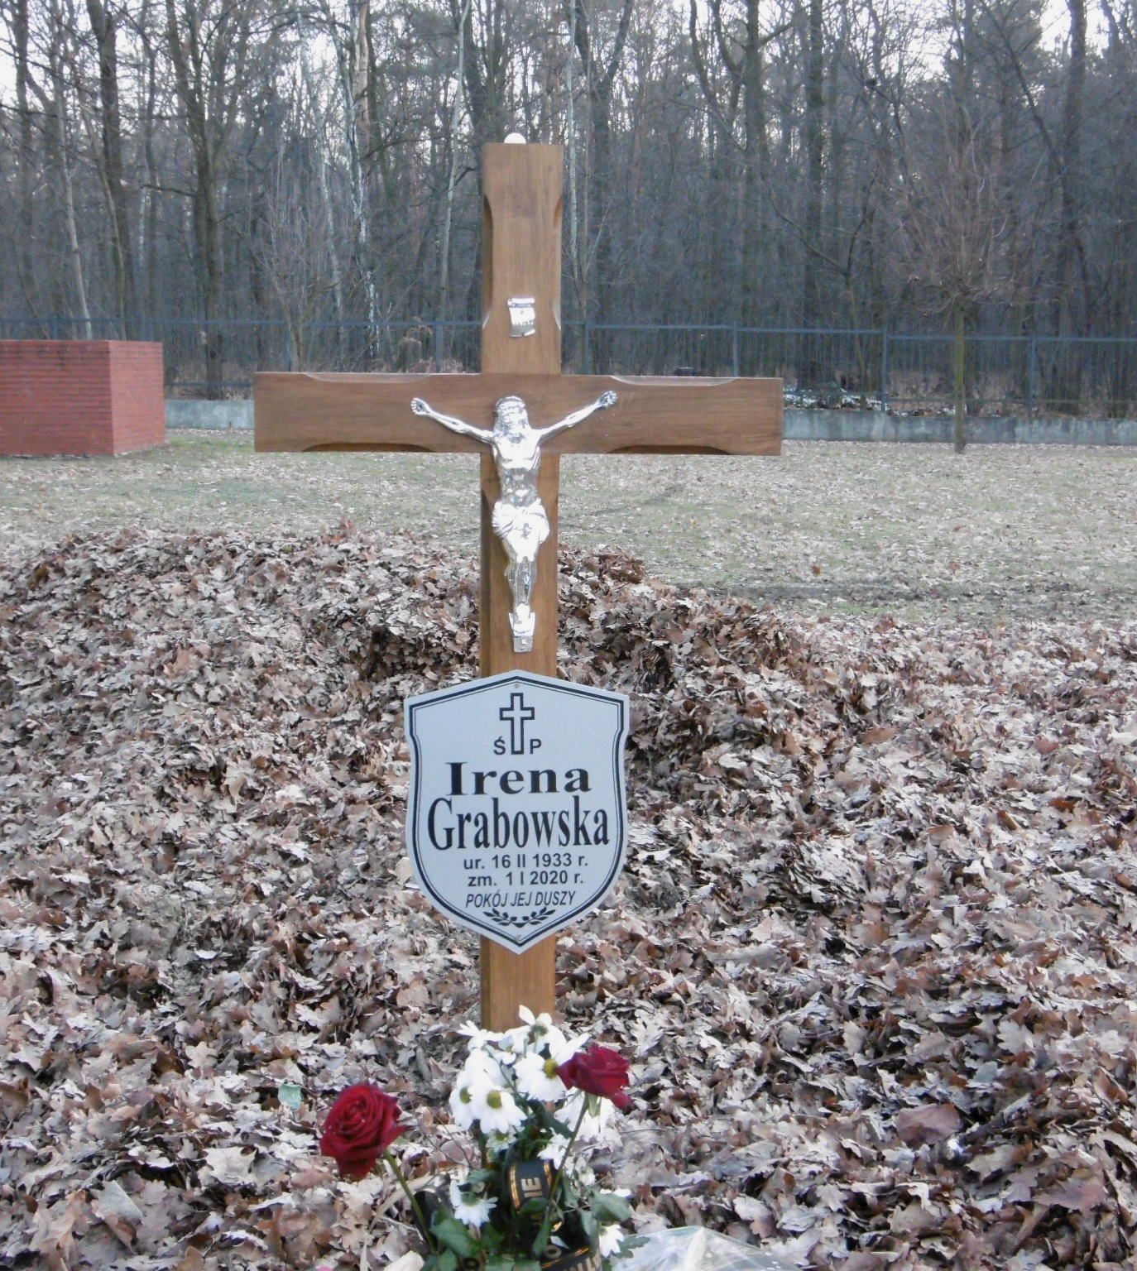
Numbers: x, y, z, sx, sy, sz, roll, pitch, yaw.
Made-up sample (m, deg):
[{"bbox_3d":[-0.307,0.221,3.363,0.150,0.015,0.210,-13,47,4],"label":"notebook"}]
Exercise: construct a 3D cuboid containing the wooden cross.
[{"bbox_3d":[-0.067,0.045,2.510,0.690,1.390,0.080,0,10,-2],"label":"wooden cross"}]

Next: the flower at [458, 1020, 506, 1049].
[{"bbox_3d":[-0.113,0.523,2.420,0.062,0.042,0.055,4,10,21],"label":"flower"}]

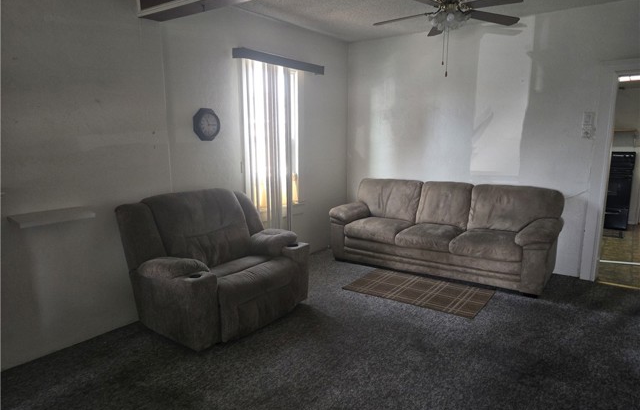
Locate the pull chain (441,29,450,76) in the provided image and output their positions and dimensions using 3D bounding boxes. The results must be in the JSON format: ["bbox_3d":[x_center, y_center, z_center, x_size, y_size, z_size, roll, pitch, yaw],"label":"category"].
[{"bbox_3d":[1.077,-1.304,3.646,0.045,0.406,0.030,2,10,16],"label":"pull chain"}]

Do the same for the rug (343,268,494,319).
[{"bbox_3d":[0.942,0.810,4.086,1.244,0.012,0.774,6,11,35],"label":"rug"}]

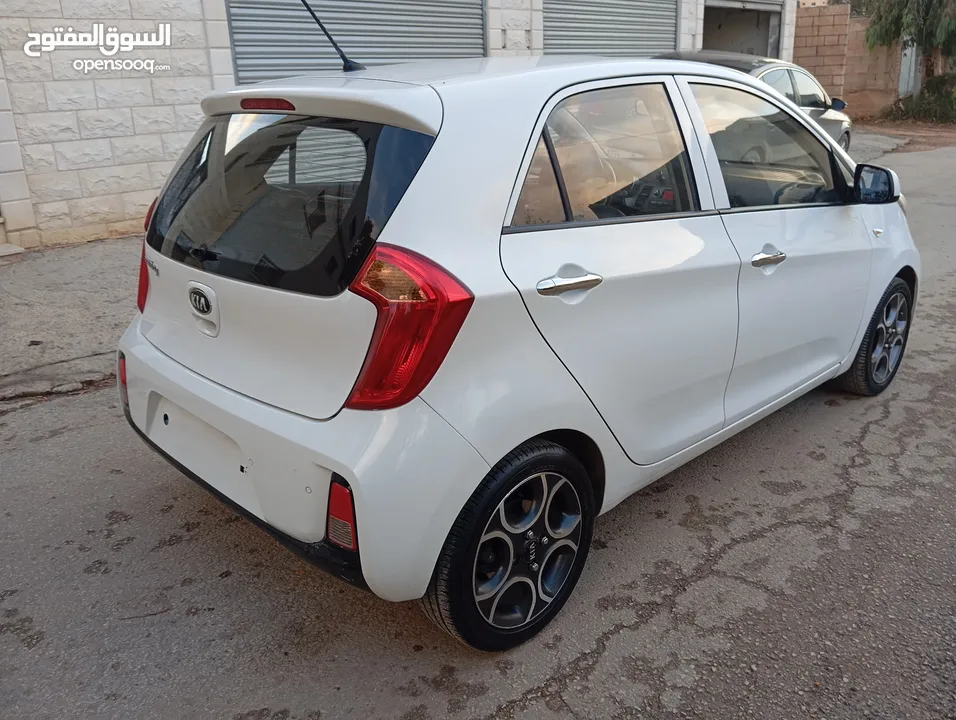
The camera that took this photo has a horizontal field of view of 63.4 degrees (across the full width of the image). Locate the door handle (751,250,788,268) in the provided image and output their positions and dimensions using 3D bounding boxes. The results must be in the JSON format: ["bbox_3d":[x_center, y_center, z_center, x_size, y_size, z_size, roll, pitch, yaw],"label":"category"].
[{"bbox_3d":[0.940,-0.323,2.510,0.240,0.045,0.050,-19,25,-40],"label":"door handle"}]

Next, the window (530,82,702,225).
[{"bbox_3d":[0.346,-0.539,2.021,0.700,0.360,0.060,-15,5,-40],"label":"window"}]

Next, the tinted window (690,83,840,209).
[{"bbox_3d":[1.004,-0.714,2.596,0.800,0.430,0.060,-13,4,-41],"label":"tinted window"}]

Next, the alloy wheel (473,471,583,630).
[{"bbox_3d":[0.090,0.478,2.050,0.410,0.410,0.160,-19,25,-40],"label":"alloy wheel"}]

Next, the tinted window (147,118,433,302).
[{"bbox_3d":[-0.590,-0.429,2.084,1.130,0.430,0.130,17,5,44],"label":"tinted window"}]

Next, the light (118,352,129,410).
[{"bbox_3d":[-1.156,0.066,2.574,0.055,0.170,0.075,-19,25,-40],"label":"light"}]

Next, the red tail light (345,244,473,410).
[{"bbox_3d":[-0.157,-0.072,1.672,0.230,0.370,0.220,-19,25,-40],"label":"red tail light"}]

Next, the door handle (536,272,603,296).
[{"bbox_3d":[0.217,-0.180,1.832,0.240,0.045,0.050,-19,25,-40],"label":"door handle"}]

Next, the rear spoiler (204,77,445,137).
[{"bbox_3d":[-0.505,-0.682,2.089,0.220,0.140,1.130,-19,25,-40],"label":"rear spoiler"}]

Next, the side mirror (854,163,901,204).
[{"bbox_3d":[1.432,-0.635,2.783,0.120,0.145,0.175,-19,25,-40],"label":"side mirror"}]

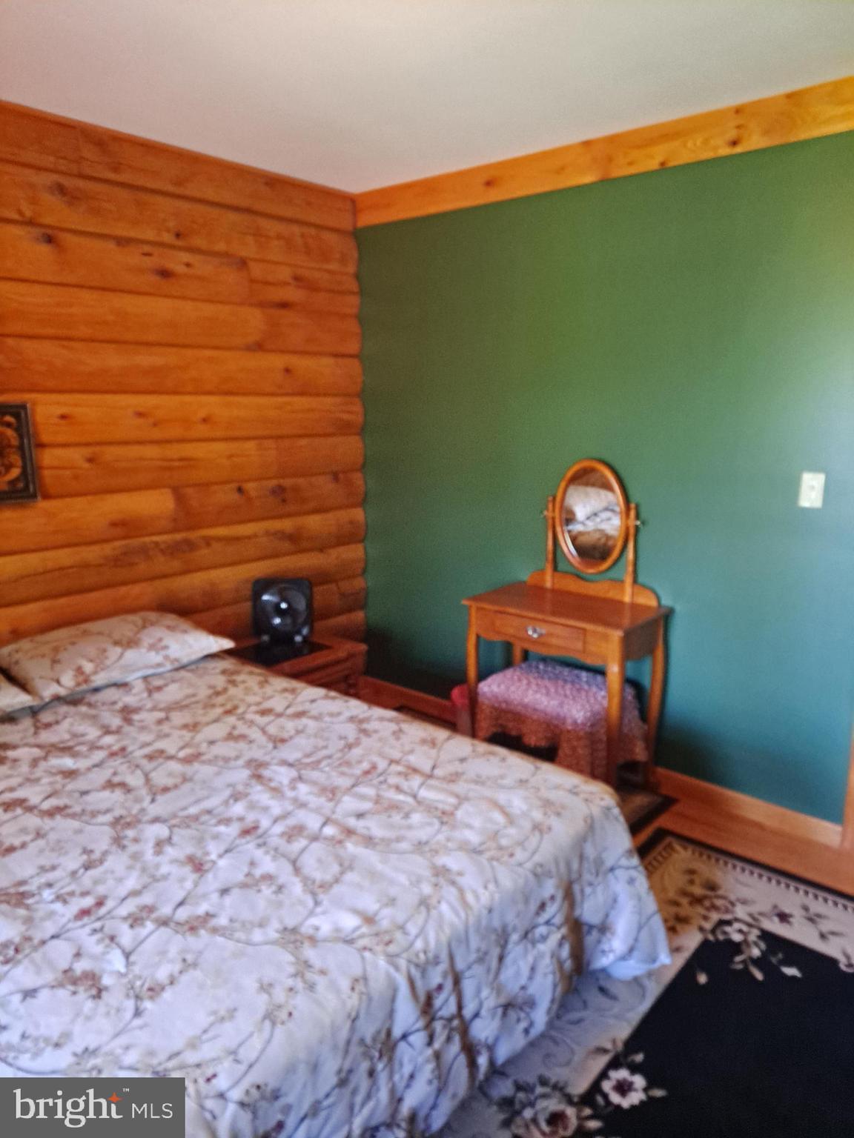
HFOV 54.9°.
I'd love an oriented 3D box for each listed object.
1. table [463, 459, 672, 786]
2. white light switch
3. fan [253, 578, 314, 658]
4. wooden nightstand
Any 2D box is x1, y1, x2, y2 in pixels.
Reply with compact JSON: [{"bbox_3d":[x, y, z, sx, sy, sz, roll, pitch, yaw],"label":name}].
[{"bbox_3d":[0.528,0.244,3.122,0.670,1.288,0.405,10,15,41],"label":"table"},{"bbox_3d":[1.263,-0.257,2.700,0.071,0.114,0.012,10,15,41],"label":"white light switch"},{"bbox_3d":[-0.617,0.175,3.516,0.250,0.255,0.110,-1,11,-4],"label":"fan"},{"bbox_3d":[-0.600,0.579,3.438,0.480,0.505,0.530,10,15,41],"label":"wooden nightstand"}]

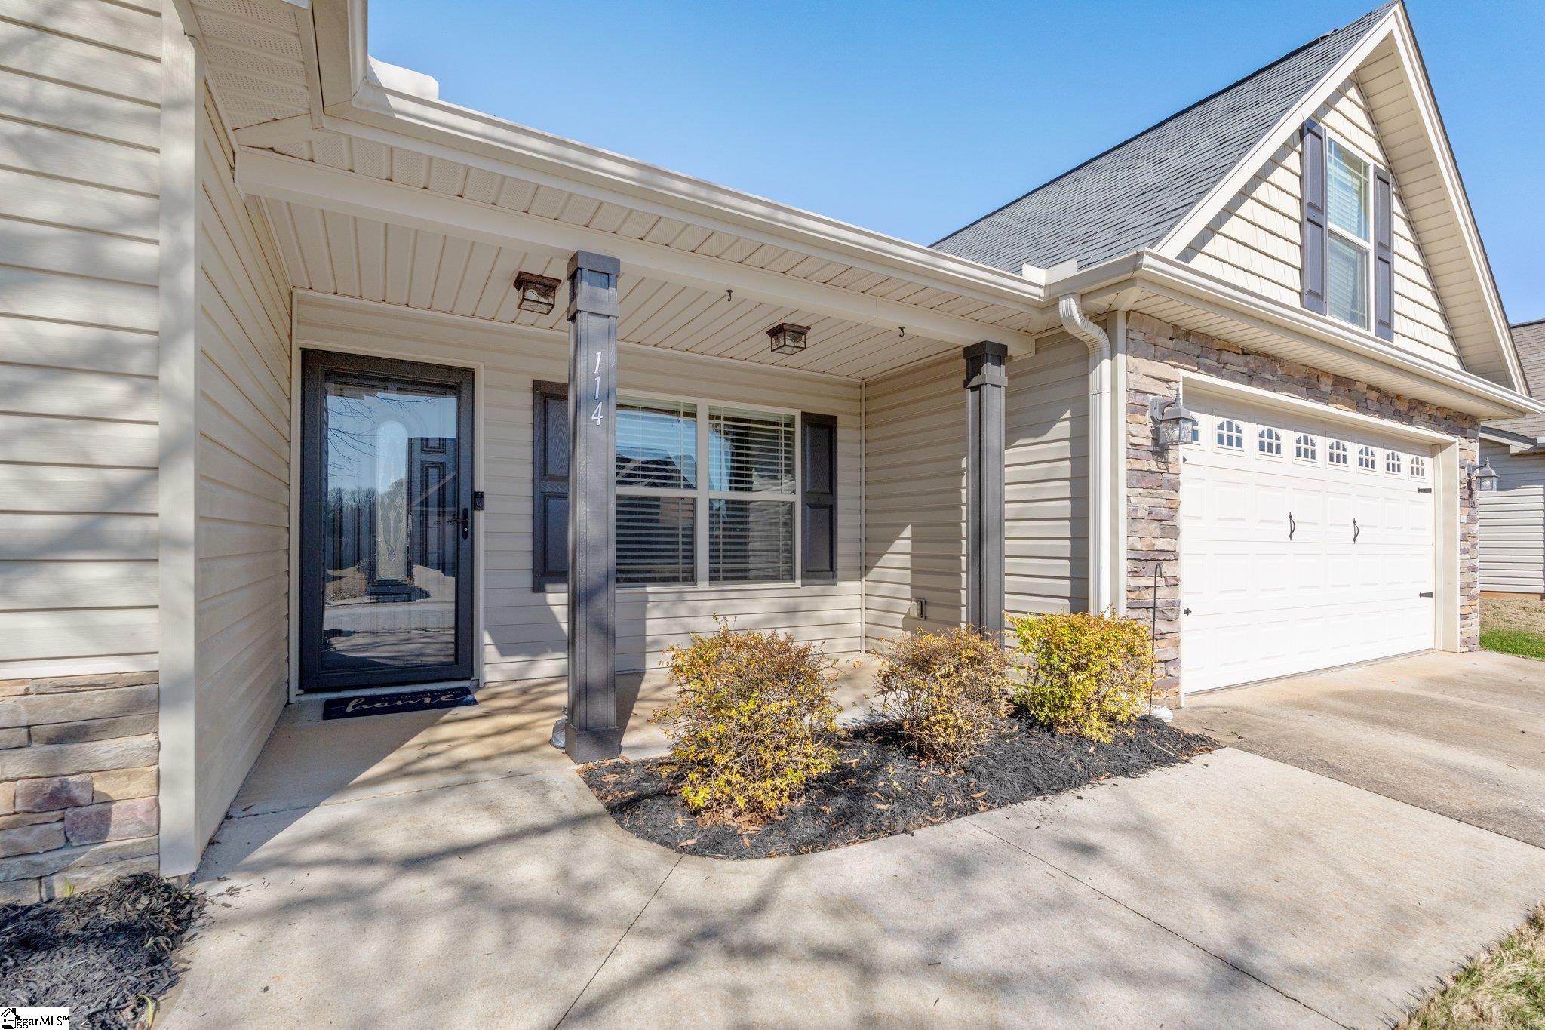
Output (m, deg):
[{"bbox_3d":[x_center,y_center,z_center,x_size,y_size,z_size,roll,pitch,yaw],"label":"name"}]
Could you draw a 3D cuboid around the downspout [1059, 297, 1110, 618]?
[{"bbox_3d":[1.837,-0.039,4.049,0.375,2.470,0.090,2,-2,-30],"label":"downspout"}]

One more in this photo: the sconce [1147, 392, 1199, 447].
[{"bbox_3d":[2.425,-0.575,4.168,0.160,0.345,0.243,2,-2,-30],"label":"sconce"}]

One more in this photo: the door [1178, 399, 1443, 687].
[{"bbox_3d":[4.673,0.240,5.848,4.920,2.140,0.080,2,-2,-30],"label":"door"}]

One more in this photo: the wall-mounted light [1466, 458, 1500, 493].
[{"bbox_3d":[7.233,-0.416,6.976,0.170,0.350,0.248,2,-2,-30],"label":"wall-mounted light"}]

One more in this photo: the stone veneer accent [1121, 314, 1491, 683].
[{"bbox_3d":[4.766,0.098,5.737,6.180,2.480,0.170,2,-2,-30],"label":"stone veneer accent"}]

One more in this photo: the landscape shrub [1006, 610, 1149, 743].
[{"bbox_3d":[1.684,0.886,3.771,0.700,0.620,0.680,2,-2,-30],"label":"landscape shrub"}]

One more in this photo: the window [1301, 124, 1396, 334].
[{"bbox_3d":[4.944,-2.364,5.824,1.720,1.530,0.090,2,-2,-30],"label":"window"}]

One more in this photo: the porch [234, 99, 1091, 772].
[{"bbox_3d":[-0.505,-0.107,4.238,4.240,2.550,2.020,2,-2,-30],"label":"porch"}]

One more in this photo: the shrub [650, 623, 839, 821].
[{"bbox_3d":[-0.101,0.830,2.902,0.720,0.630,0.700,1,-2,0],"label":"shrub"}]

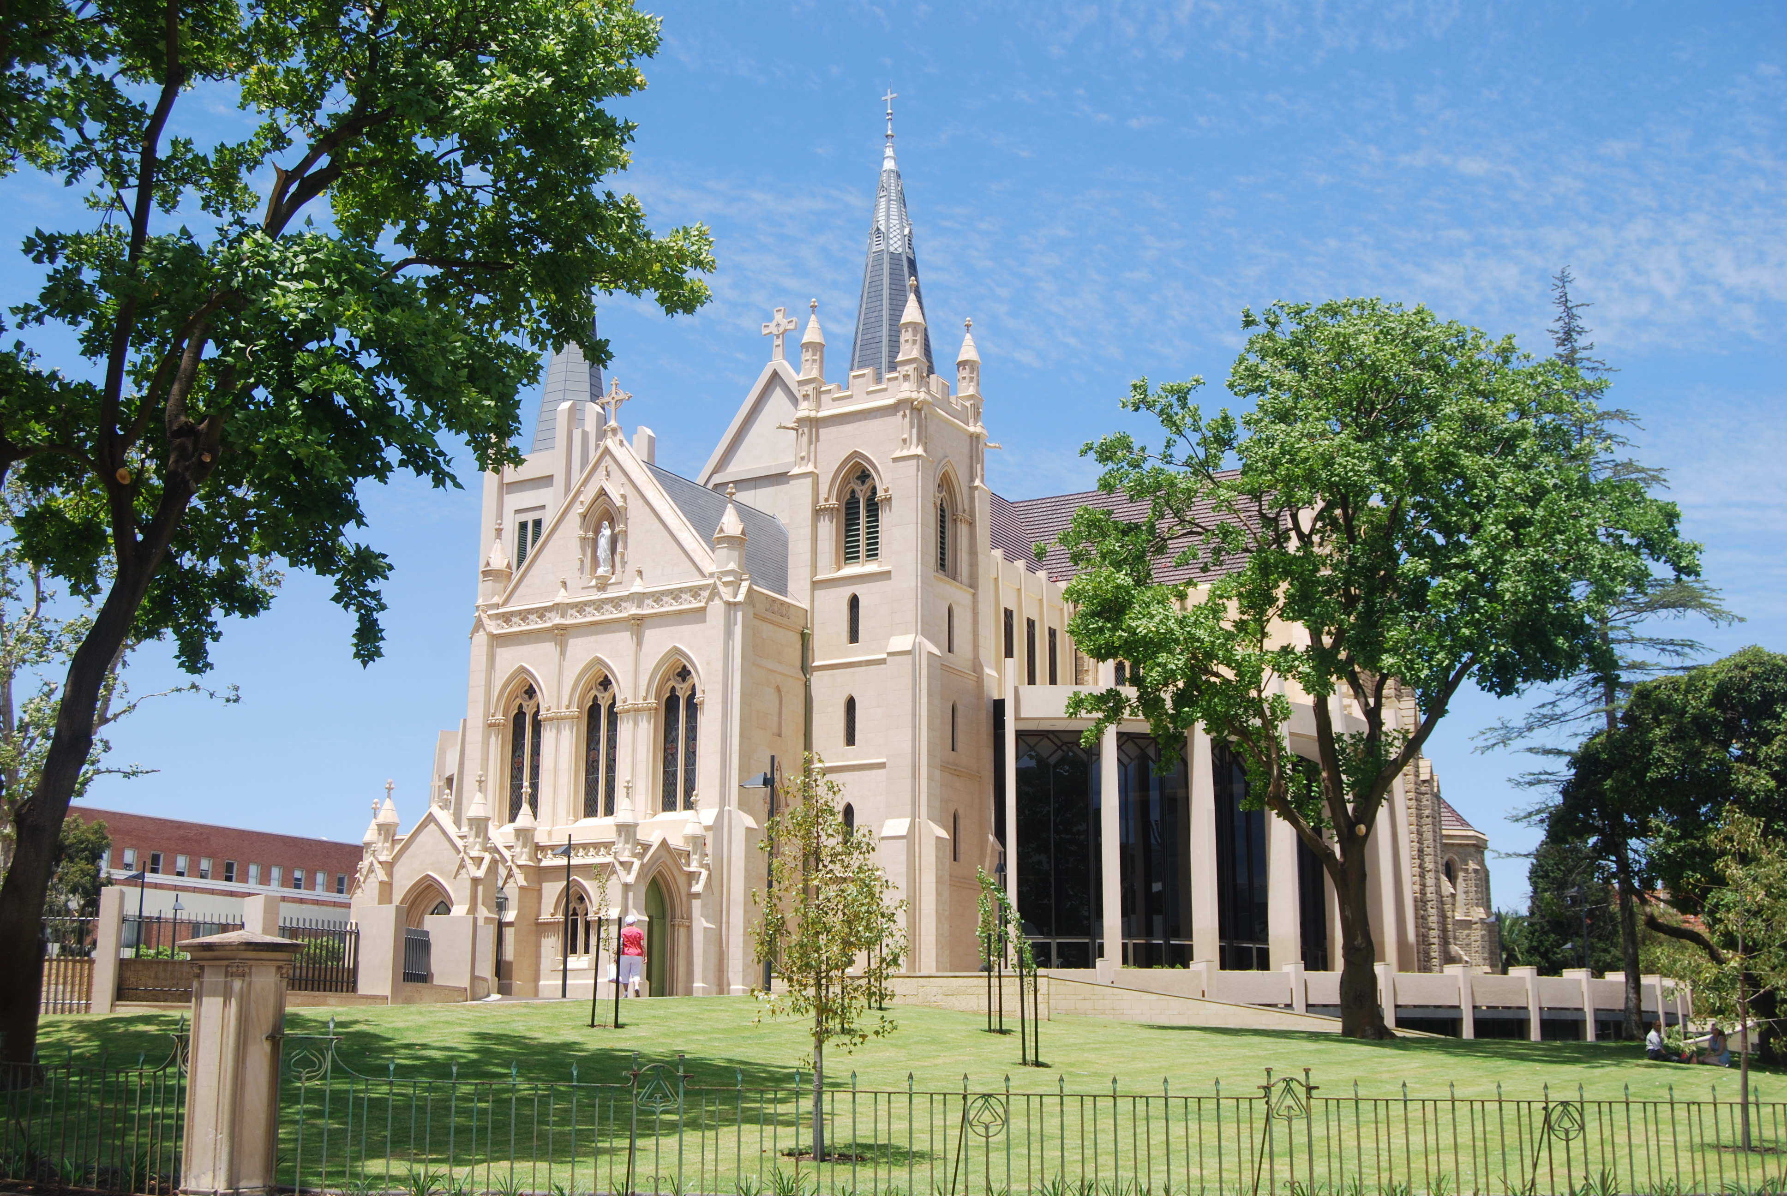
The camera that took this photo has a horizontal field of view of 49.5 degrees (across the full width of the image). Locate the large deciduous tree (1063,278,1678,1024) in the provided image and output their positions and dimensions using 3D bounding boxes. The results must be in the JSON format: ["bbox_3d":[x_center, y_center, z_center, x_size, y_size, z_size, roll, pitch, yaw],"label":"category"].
[{"bbox_3d":[10.232,1.195,41.266,13.200,15.925,12.500,0,-13,0],"label":"large deciduous tree"}]

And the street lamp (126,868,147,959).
[{"bbox_3d":[-20.538,9.159,52.446,0.600,4.023,0.200,0,-13,0],"label":"street lamp"}]

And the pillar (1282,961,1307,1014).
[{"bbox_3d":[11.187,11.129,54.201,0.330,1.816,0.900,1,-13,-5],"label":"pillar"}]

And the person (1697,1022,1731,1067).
[{"bbox_3d":[17.595,9.561,41.595,0.650,0.861,0.500,7,-14,-26],"label":"person"}]

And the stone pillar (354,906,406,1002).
[{"bbox_3d":[-11.122,7.735,42.033,1.100,2.100,0.360,-6,-14,26],"label":"stone pillar"}]

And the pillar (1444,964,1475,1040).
[{"bbox_3d":[15.963,11.415,54.733,0.330,2.103,1.000,2,-13,-9],"label":"pillar"}]

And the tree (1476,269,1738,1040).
[{"bbox_3d":[18.470,1.046,50.780,6.400,20.561,6.200,0,-13,0],"label":"tree"}]

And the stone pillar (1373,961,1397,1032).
[{"bbox_3d":[13.677,11.230,54.223,0.330,2.008,0.950,2,-13,-7],"label":"stone pillar"}]

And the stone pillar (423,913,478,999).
[{"bbox_3d":[-10.192,8.265,44.517,1.130,1.956,0.360,-2,-13,8],"label":"stone pillar"}]

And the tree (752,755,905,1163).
[{"bbox_3d":[-0.598,3.328,18.108,1.300,3.682,1.200,0,-13,0],"label":"tree"}]

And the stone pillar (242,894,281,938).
[{"bbox_3d":[-12.711,7.073,38.751,0.360,2.267,1.100,10,-16,-37],"label":"stone pillar"}]

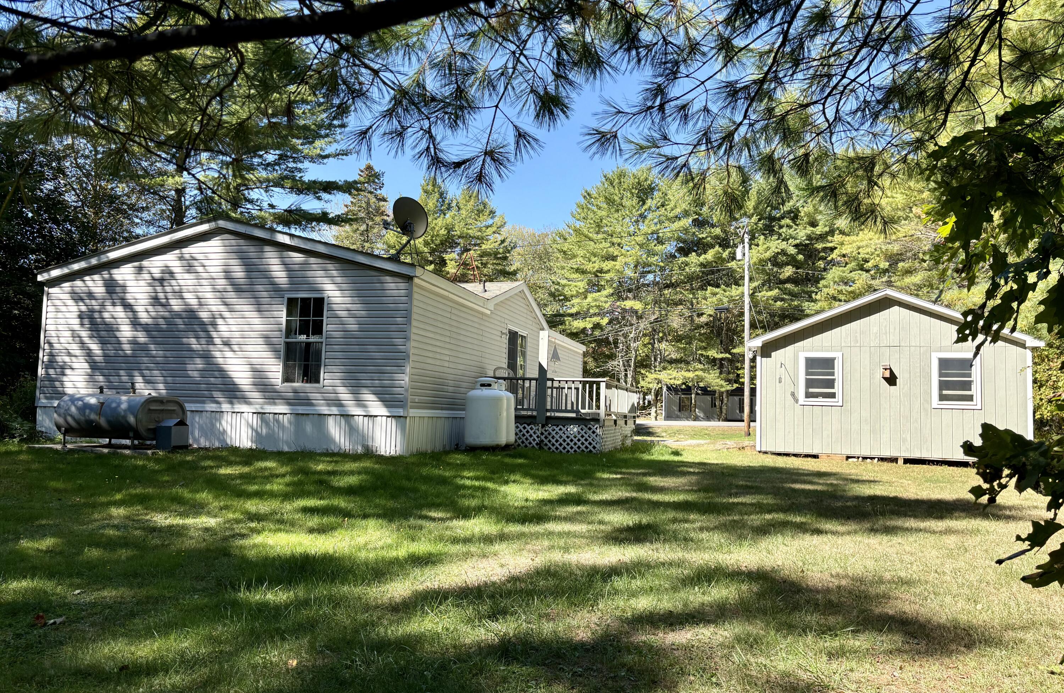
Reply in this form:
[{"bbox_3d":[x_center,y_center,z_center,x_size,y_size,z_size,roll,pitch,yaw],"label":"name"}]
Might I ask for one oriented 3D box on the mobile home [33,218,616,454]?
[{"bbox_3d":[-3.674,0.434,21.422,7.497,3.990,15.679,0,-5,14],"label":"mobile home"}]

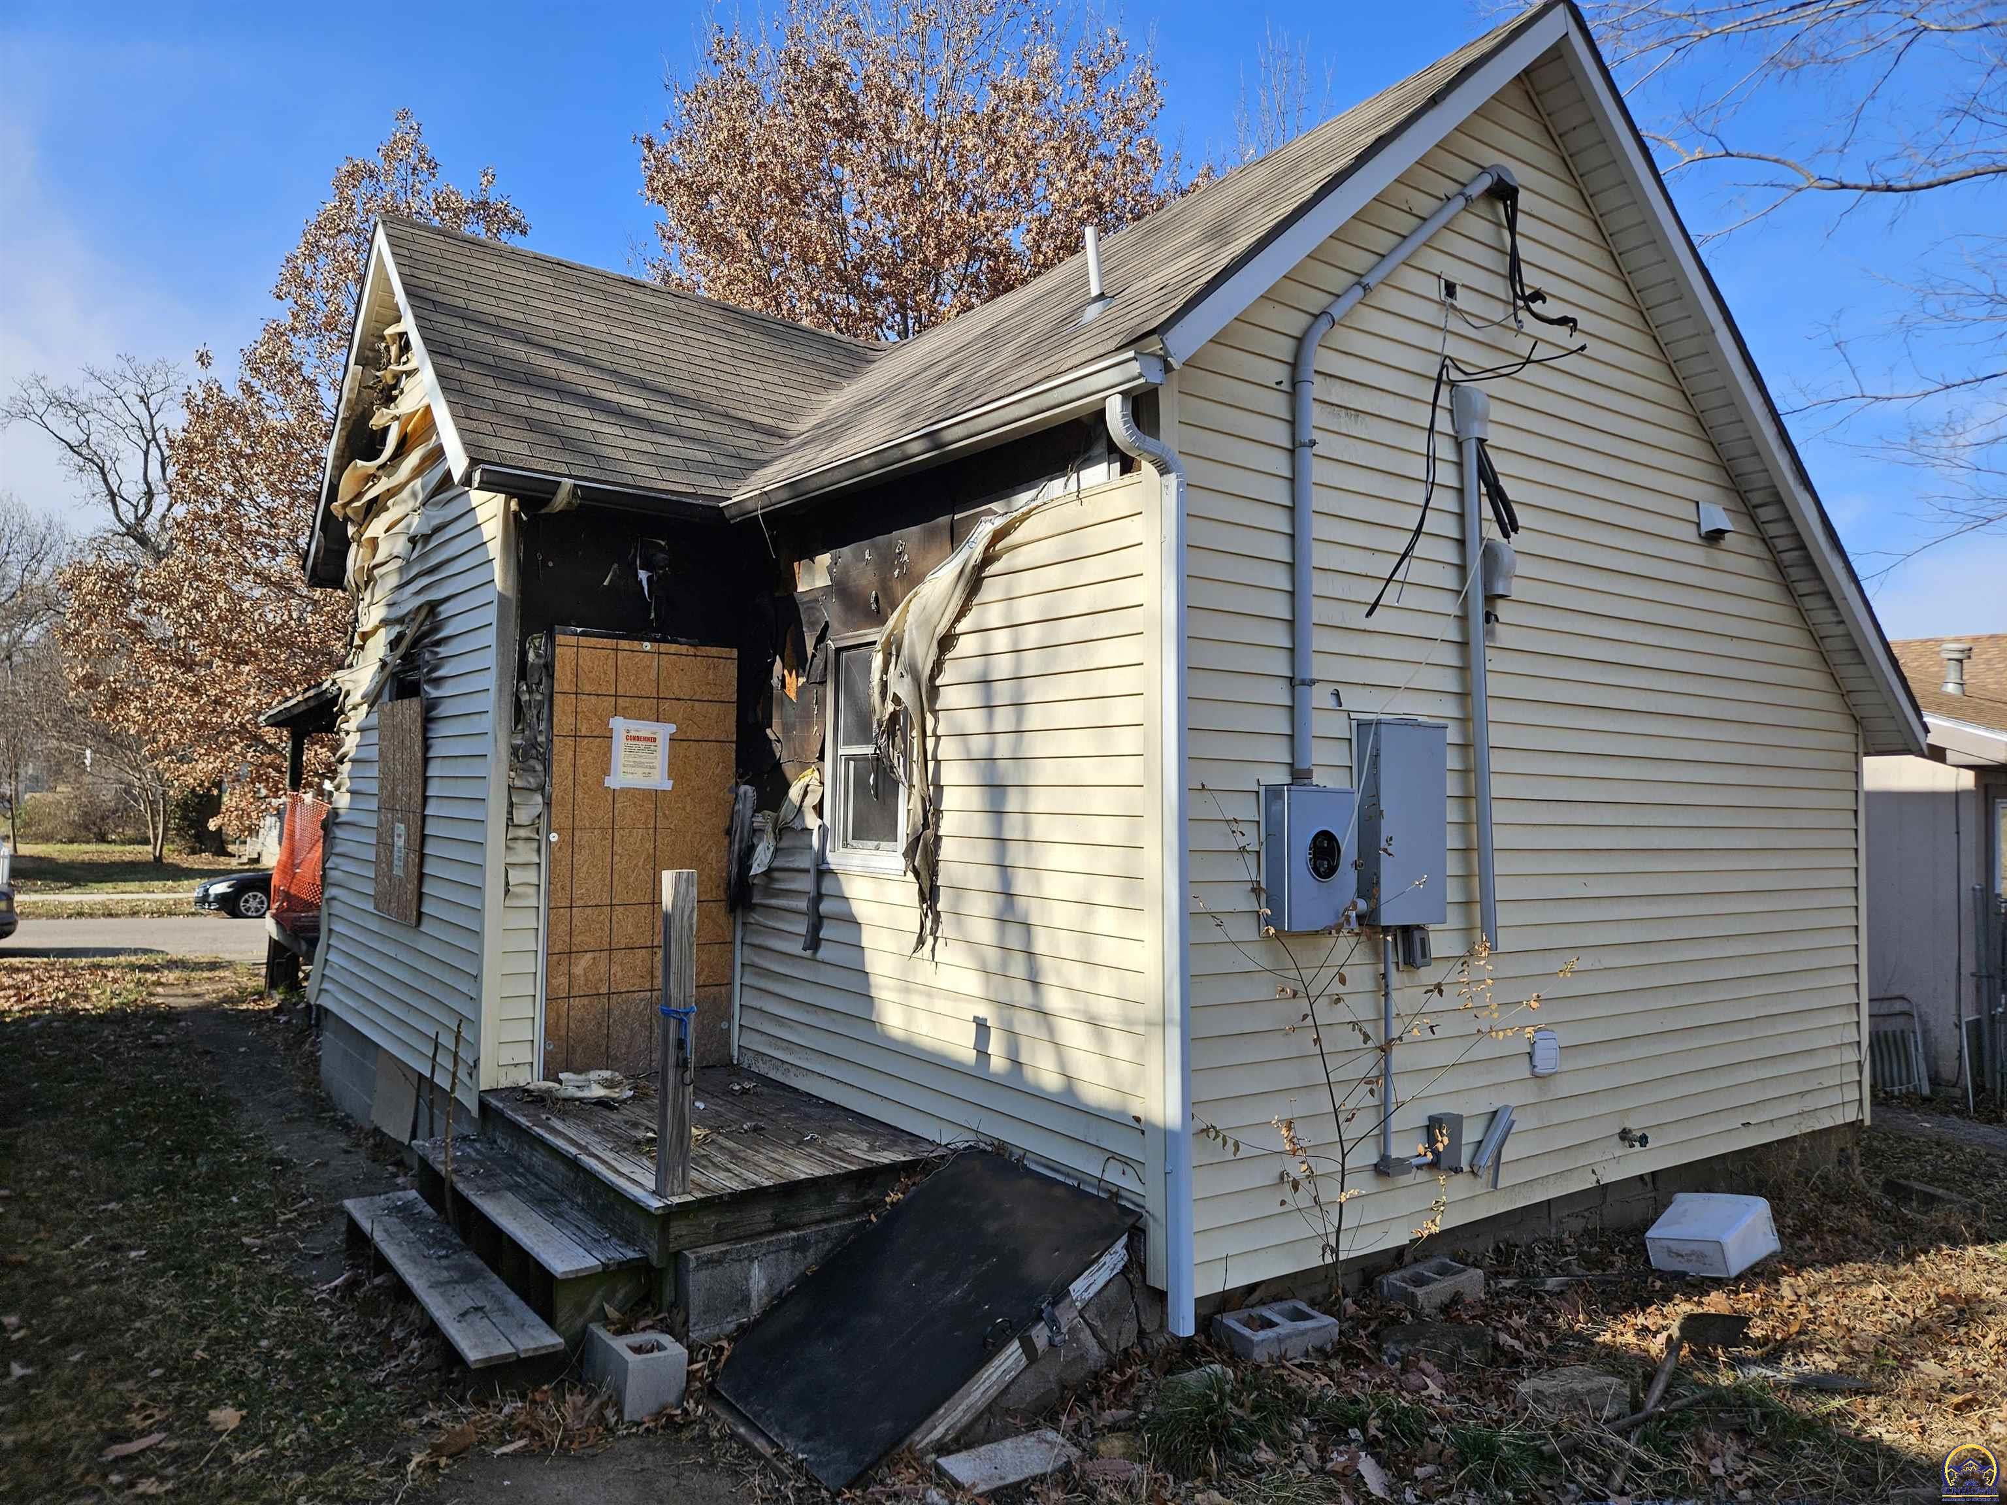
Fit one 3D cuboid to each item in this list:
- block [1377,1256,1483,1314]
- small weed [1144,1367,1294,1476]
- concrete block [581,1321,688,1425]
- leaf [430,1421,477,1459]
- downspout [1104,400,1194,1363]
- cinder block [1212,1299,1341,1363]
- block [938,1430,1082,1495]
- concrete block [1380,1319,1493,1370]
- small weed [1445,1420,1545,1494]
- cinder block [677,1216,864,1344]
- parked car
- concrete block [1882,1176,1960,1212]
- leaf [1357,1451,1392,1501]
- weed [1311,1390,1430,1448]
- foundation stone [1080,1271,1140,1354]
[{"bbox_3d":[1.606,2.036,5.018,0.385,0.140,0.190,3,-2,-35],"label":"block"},{"bbox_3d":[0.584,1.830,3.640,0.400,0.170,0.360,0,-2,0],"label":"small weed"},{"bbox_3d":[-1.215,2.033,4.422,0.190,0.190,0.385,2,-3,-35],"label":"concrete block"},{"bbox_3d":[-1.669,2.088,4.050,0.140,0.030,0.110,0,22,0],"label":"leaf"},{"bbox_3d":[0.477,0.363,4.348,0.295,3.090,0.080,2,-3,-35],"label":"downspout"},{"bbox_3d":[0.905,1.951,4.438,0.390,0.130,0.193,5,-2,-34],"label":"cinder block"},{"bbox_3d":[0.020,2.085,3.910,0.380,0.055,0.190,2,-3,-32],"label":"block"},{"bbox_3d":[1.408,1.932,4.330,0.340,0.130,0.210,0,-2,-6],"label":"concrete block"},{"bbox_3d":[1.290,1.850,3.500,0.240,0.095,0.210,0,-2,0],"label":"small weed"},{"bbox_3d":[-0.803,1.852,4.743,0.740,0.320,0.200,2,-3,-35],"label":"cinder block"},{"bbox_3d":[-13.300,2.460,26.500,4.800,1.460,1.820,2,-3,-35],"label":"parked car"},{"bbox_3d":[4.520,2.165,6.520,0.180,0.150,0.370,2,-3,-35],"label":"concrete block"},{"bbox_3d":[0.957,1.867,3.440,0.060,0.025,0.165,-4,15,-15],"label":"leaf"},{"bbox_3d":[1.103,1.993,4.002,0.350,0.100,0.200,0,-2,15],"label":"weed"},{"bbox_3d":[0.309,1.826,4.401,0.240,0.250,0.150,3,-3,-35],"label":"foundation stone"}]

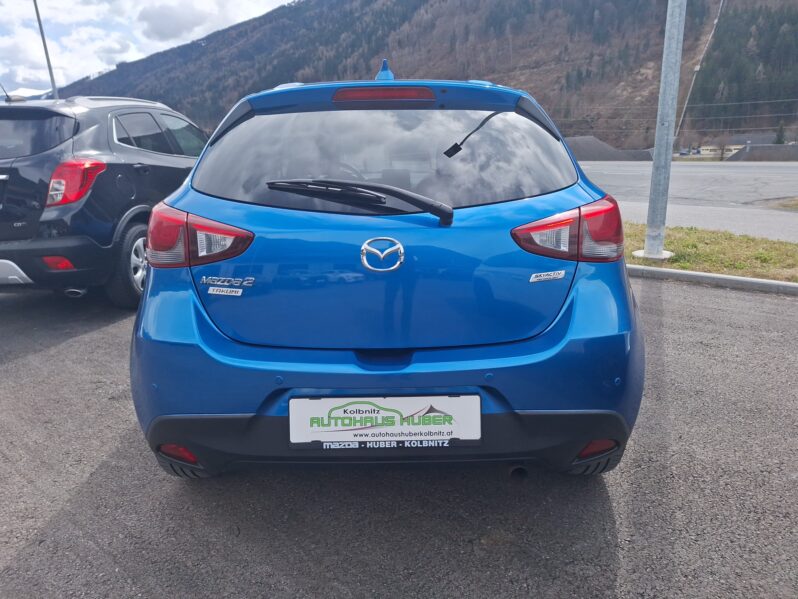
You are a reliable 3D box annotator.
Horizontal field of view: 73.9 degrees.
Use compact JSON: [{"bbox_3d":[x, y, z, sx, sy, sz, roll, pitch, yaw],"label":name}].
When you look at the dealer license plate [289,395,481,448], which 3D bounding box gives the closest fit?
[{"bbox_3d":[-0.037,0.331,1.443,0.524,0.148,0.020,-1,16,1],"label":"dealer license plate"}]

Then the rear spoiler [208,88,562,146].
[{"bbox_3d":[-0.048,-0.565,1.618,1.090,0.190,0.240,-1,16,1],"label":"rear spoiler"}]

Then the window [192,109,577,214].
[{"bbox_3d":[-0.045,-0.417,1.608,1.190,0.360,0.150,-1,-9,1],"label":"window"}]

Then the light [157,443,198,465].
[{"bbox_3d":[-0.659,0.455,1.582,0.140,0.050,0.035,5,17,20],"label":"light"}]

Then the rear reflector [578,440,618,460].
[{"bbox_3d":[0.592,0.437,1.566,0.140,0.050,0.035,-6,16,-19],"label":"rear reflector"}]

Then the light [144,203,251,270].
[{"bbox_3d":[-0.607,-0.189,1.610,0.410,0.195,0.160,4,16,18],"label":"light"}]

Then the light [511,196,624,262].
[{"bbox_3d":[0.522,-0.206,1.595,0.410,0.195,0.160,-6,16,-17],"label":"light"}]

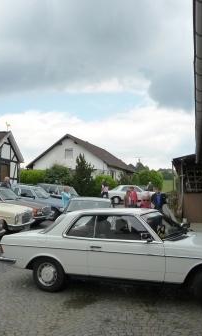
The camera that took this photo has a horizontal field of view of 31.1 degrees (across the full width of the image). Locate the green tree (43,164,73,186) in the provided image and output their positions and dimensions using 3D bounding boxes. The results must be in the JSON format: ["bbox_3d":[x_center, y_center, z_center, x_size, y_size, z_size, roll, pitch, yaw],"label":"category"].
[{"bbox_3d":[-3.193,1.135,26.890,2.400,2.800,2.300,1,-5,0],"label":"green tree"}]

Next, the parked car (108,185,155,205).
[{"bbox_3d":[2.500,2.130,29.000,4.750,1.410,1.800,2,-4,-7],"label":"parked car"}]

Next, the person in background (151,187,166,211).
[{"bbox_3d":[2.411,1.668,15.232,0.580,1.720,0.380,0,-5,9],"label":"person in background"}]

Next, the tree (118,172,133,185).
[{"bbox_3d":[2.545,1.718,37.902,2.000,2.500,1.900,1,-5,0],"label":"tree"}]

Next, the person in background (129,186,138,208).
[{"bbox_3d":[1.630,1.790,18.400,0.500,1.680,0.340,-1,-5,24],"label":"person in background"}]

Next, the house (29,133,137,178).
[{"bbox_3d":[-1.660,0.200,47.500,11.200,7.300,13.000,0,-4,18],"label":"house"}]

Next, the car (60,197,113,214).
[{"bbox_3d":[-0.330,1.680,11.500,1.790,1.430,4.650,1,-4,2],"label":"car"}]

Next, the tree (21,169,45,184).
[{"bbox_3d":[-5.392,1.224,27.910,2.600,2.300,1.800,1,-5,0],"label":"tree"}]

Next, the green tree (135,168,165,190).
[{"bbox_3d":[4.924,1.547,36.886,3.000,2.900,2.600,1,-5,0],"label":"green tree"}]

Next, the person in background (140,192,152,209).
[{"bbox_3d":[1.496,1.611,12.239,0.520,1.550,0.360,1,-5,0],"label":"person in background"}]

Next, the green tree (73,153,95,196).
[{"bbox_3d":[-1.230,0.880,27.000,1.900,3.700,1.900,1,-4,0],"label":"green tree"}]

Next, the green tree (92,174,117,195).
[{"bbox_3d":[0.401,1.706,33.914,2.400,2.200,2.200,1,-5,0],"label":"green tree"}]

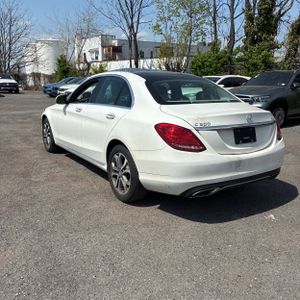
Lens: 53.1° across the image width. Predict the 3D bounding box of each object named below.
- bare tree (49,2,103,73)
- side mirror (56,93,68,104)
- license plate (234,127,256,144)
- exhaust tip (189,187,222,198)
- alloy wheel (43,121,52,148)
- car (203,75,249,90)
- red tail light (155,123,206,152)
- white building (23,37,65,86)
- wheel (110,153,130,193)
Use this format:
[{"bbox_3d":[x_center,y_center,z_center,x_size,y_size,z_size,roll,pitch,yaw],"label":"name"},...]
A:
[{"bbox_3d":[-7.643,-10.539,31.392,5.000,8.774,4.800,0,14,0],"label":"bare tree"},{"bbox_3d":[-1.316,-0.770,4.526,0.220,0.160,0.130,-9,16,-33],"label":"side mirror"},{"bbox_3d":[0.932,-0.141,2.922,0.305,0.155,0.020,-9,16,-33],"label":"license plate"},{"bbox_3d":[0.497,0.369,2.705,0.300,0.075,0.120,-9,16,-33],"label":"exhaust tip"},{"bbox_3d":[-1.853,-0.305,5.657,0.160,0.460,0.460,-9,16,-33],"label":"alloy wheel"},{"bbox_3d":[3.146,-2.643,13.562,4.650,1.450,1.820,-9,16,-32],"label":"car"},{"bbox_3d":[0.263,-0.112,2.667,0.330,0.245,0.380,-9,16,-33],"label":"red tail light"},{"bbox_3d":[-17.689,-14.714,50.957,7.200,7.613,7.000,-4,14,-17],"label":"white building"},{"bbox_3d":[-0.259,0.251,3.374,0.160,0.460,0.460,-9,16,-33],"label":"wheel"}]

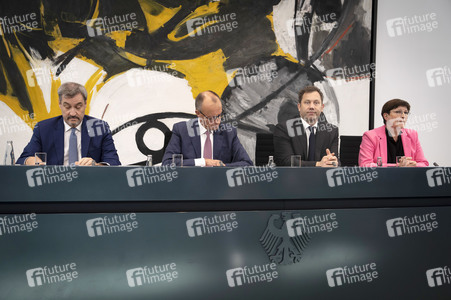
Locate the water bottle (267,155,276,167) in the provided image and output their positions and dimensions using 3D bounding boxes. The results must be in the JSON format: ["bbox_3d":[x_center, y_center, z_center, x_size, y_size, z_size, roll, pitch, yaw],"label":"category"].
[{"bbox_3d":[0.277,0.115,3.000,0.054,0.150,0.054,0,2,-11],"label":"water bottle"}]

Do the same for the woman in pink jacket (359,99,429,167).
[{"bbox_3d":[1.210,0.260,3.460,0.520,1.250,0.720,0,2,-17],"label":"woman in pink jacket"}]

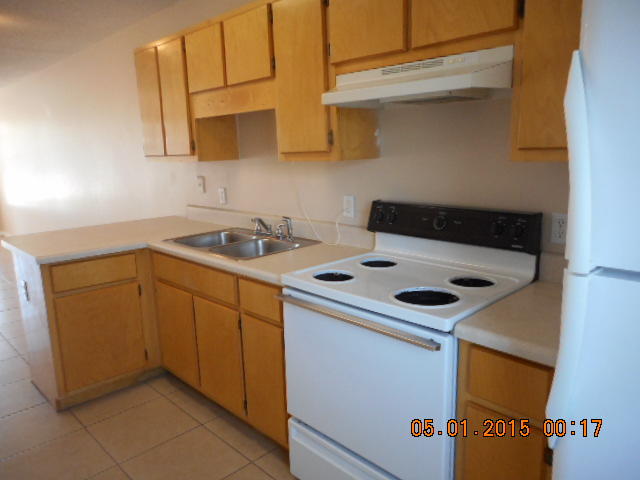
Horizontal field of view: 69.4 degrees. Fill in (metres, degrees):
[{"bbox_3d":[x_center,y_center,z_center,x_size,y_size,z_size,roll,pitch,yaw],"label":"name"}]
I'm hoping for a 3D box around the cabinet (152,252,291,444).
[{"bbox_3d":[-0.358,0.486,2.687,1.250,0.840,0.620,9,16,44],"label":"cabinet"}]

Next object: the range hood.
[{"bbox_3d":[0.396,-0.608,1.792,0.760,0.132,0.455,9,16,44],"label":"range hood"}]

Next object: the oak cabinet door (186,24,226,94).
[{"bbox_3d":[-0.650,-1.027,2.639,0.378,0.329,0.020,10,15,44],"label":"oak cabinet door"}]

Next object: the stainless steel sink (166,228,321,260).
[{"bbox_3d":[-0.479,0.092,2.746,0.822,0.175,0.557,9,16,44],"label":"stainless steel sink"}]

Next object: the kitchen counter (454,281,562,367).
[{"bbox_3d":[0.742,0.244,1.498,0.305,0.042,0.637,9,16,44],"label":"kitchen counter"}]

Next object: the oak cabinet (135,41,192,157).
[{"bbox_3d":[-0.929,-0.939,3.167,0.746,0.776,0.320,9,16,44],"label":"oak cabinet"}]

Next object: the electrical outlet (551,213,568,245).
[{"bbox_3d":[0.902,-0.038,1.724,0.071,0.113,0.012,9,16,44],"label":"electrical outlet"}]

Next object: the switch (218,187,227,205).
[{"bbox_3d":[-0.698,-0.314,3.293,0.071,0.114,0.012,9,16,44],"label":"switch"}]

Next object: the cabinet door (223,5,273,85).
[{"bbox_3d":[-0.364,-0.978,2.358,0.374,0.329,0.020,10,15,44],"label":"cabinet door"}]

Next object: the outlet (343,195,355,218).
[{"bbox_3d":[0.154,-0.176,2.456,0.071,0.114,0.012,9,16,44],"label":"outlet"}]

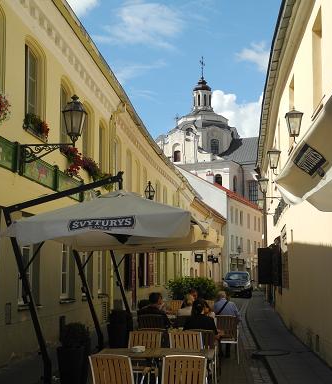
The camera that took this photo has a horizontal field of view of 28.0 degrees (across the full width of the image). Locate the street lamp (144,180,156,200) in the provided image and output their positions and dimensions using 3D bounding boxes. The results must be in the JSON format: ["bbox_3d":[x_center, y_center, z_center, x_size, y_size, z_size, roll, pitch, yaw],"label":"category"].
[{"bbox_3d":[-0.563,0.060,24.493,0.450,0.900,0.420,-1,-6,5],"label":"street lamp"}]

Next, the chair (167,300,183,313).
[{"bbox_3d":[0.226,3.246,17.099,0.490,0.870,0.560,0,-6,4],"label":"chair"}]

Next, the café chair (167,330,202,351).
[{"bbox_3d":[0.340,2.253,8.501,0.460,0.880,0.550,2,-7,-17],"label":"café chair"}]

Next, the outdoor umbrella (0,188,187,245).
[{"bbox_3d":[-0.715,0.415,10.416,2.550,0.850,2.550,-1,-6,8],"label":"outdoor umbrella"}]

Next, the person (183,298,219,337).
[{"bbox_3d":[0.511,2.257,9.964,0.520,1.290,0.750,-1,-6,8],"label":"person"}]

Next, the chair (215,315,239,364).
[{"bbox_3d":[1.113,2.616,11.795,0.460,0.880,0.550,-1,-6,9],"label":"chair"}]

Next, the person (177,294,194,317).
[{"bbox_3d":[0.458,2.457,11.924,0.480,1.230,0.800,-2,-6,12],"label":"person"}]

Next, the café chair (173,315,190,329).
[{"bbox_3d":[0.375,2.611,11.721,0.460,0.880,0.550,-1,-6,6],"label":"café chair"}]

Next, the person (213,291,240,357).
[{"bbox_3d":[1.167,2.545,12.699,0.520,1.310,0.850,0,-6,0],"label":"person"}]

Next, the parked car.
[{"bbox_3d":[4.621,5.863,41.912,1.800,1.600,4.300,-1,-6,10],"label":"parked car"}]

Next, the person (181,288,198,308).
[{"bbox_3d":[0.549,2.733,14.288,0.480,1.280,0.780,0,-6,0],"label":"person"}]

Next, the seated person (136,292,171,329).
[{"bbox_3d":[-0.161,2.448,12.003,0.560,1.270,0.820,-2,-7,15],"label":"seated person"}]

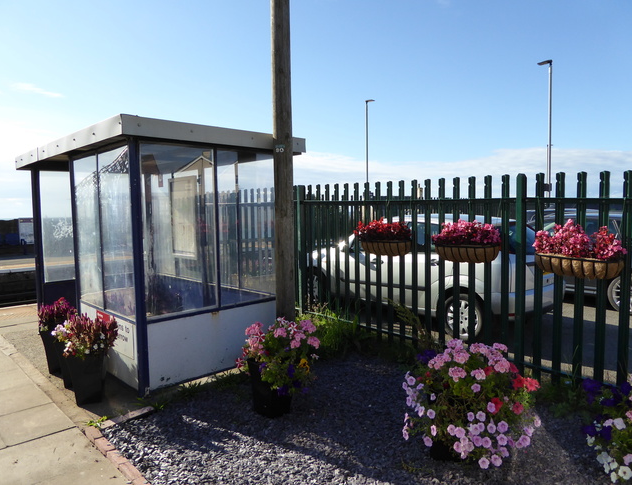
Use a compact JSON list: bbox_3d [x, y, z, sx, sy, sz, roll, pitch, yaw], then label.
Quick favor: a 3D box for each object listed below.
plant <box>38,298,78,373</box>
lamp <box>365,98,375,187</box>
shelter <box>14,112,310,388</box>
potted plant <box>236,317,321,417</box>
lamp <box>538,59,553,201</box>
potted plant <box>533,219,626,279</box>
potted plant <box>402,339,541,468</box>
[{"bbox_3d":[-2.616,0.901,4.511,0.410,0.760,0.410,4,7,44],"label":"plant"},{"bbox_3d":[2.220,-2.785,18.306,0.500,6.000,0.220,4,7,44],"label":"lamp"},{"bbox_3d":[-1.966,0.036,5.383,3.293,2.330,1.974,4,7,44],"label":"shelter"},{"bbox_3d":[-0.309,0.978,3.613,0.671,0.769,0.609,0,5,0],"label":"potted plant"},{"bbox_3d":[6.884,-2.442,13.728,0.500,6.000,0.220,4,7,44],"label":"lamp"},{"bbox_3d":[1.964,0.046,3.373,0.270,0.437,0.611,-5,7,-44],"label":"potted plant"},{"bbox_3d":[1.056,1.021,3.016,0.923,0.752,0.819,0,5,0],"label":"potted plant"}]

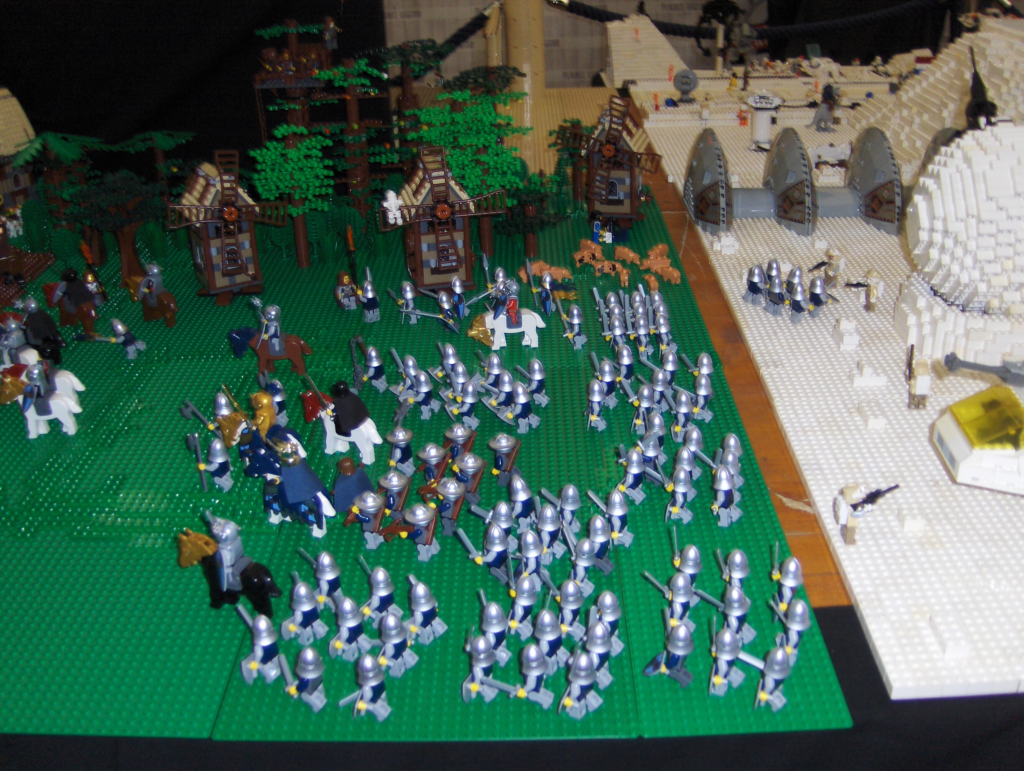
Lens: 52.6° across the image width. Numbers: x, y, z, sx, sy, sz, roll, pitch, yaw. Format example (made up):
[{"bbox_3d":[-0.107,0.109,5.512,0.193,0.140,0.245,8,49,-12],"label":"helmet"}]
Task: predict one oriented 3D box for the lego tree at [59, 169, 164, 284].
[{"bbox_3d":[-0.479,-0.191,1.257,0.124,0.134,0.110,-1,27,1],"label":"lego tree"}]

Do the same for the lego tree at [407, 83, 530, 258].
[{"bbox_3d":[-0.053,-0.267,1.302,0.152,0.213,0.135,-1,27,1],"label":"lego tree"}]

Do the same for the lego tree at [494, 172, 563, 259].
[{"bbox_3d":[0.021,-0.213,1.313,0.088,0.105,0.082,-1,27,1],"label":"lego tree"}]

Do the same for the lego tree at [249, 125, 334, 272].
[{"bbox_3d":[-0.266,-0.230,1.279,0.102,0.176,0.096,-1,27,1],"label":"lego tree"}]

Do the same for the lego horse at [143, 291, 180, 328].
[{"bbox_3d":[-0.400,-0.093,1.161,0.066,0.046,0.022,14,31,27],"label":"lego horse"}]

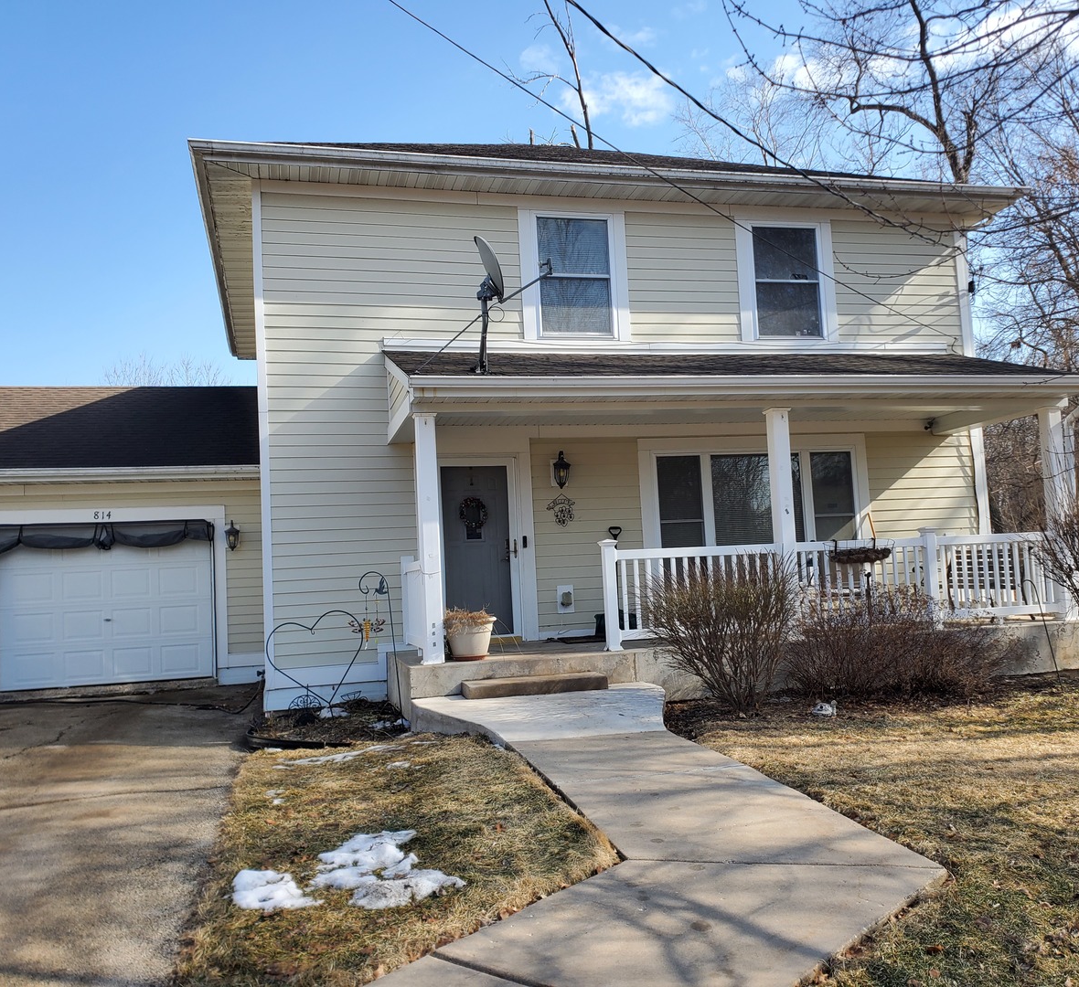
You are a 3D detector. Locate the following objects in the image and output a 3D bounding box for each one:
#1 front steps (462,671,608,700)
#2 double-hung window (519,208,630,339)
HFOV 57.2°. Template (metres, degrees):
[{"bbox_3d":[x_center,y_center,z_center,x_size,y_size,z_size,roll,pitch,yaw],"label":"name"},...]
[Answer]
[{"bbox_3d":[-0.031,1.670,8.561,1.229,0.113,0.369,-2,-4,-14],"label":"front steps"},{"bbox_3d":[0.410,-2.485,11.242,1.263,1.507,0.116,-2,-4,-14],"label":"double-hung window"}]

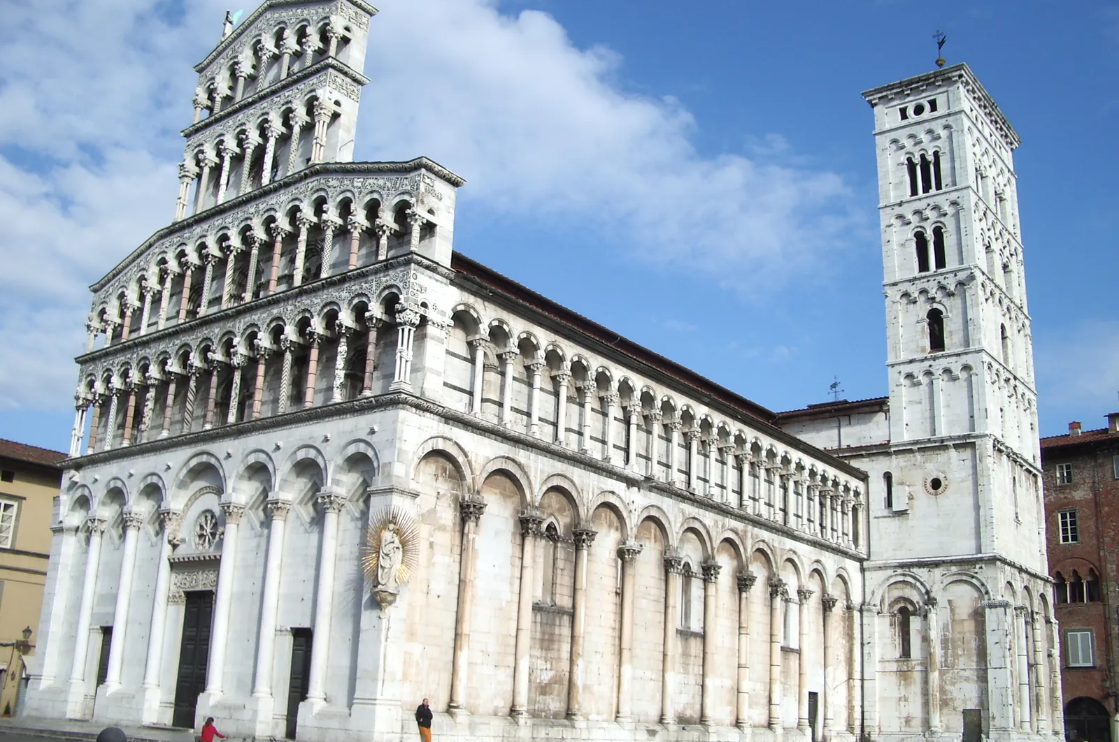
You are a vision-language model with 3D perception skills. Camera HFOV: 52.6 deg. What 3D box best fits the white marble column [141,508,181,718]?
[{"bbox_3d":[-15.177,9.174,43.212,0.750,8.000,0.750,-11,-22,37],"label":"white marble column"}]

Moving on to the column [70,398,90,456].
[{"bbox_3d":[-22.738,2.732,53.435,0.550,3.040,0.550,-11,-22,37],"label":"column"}]

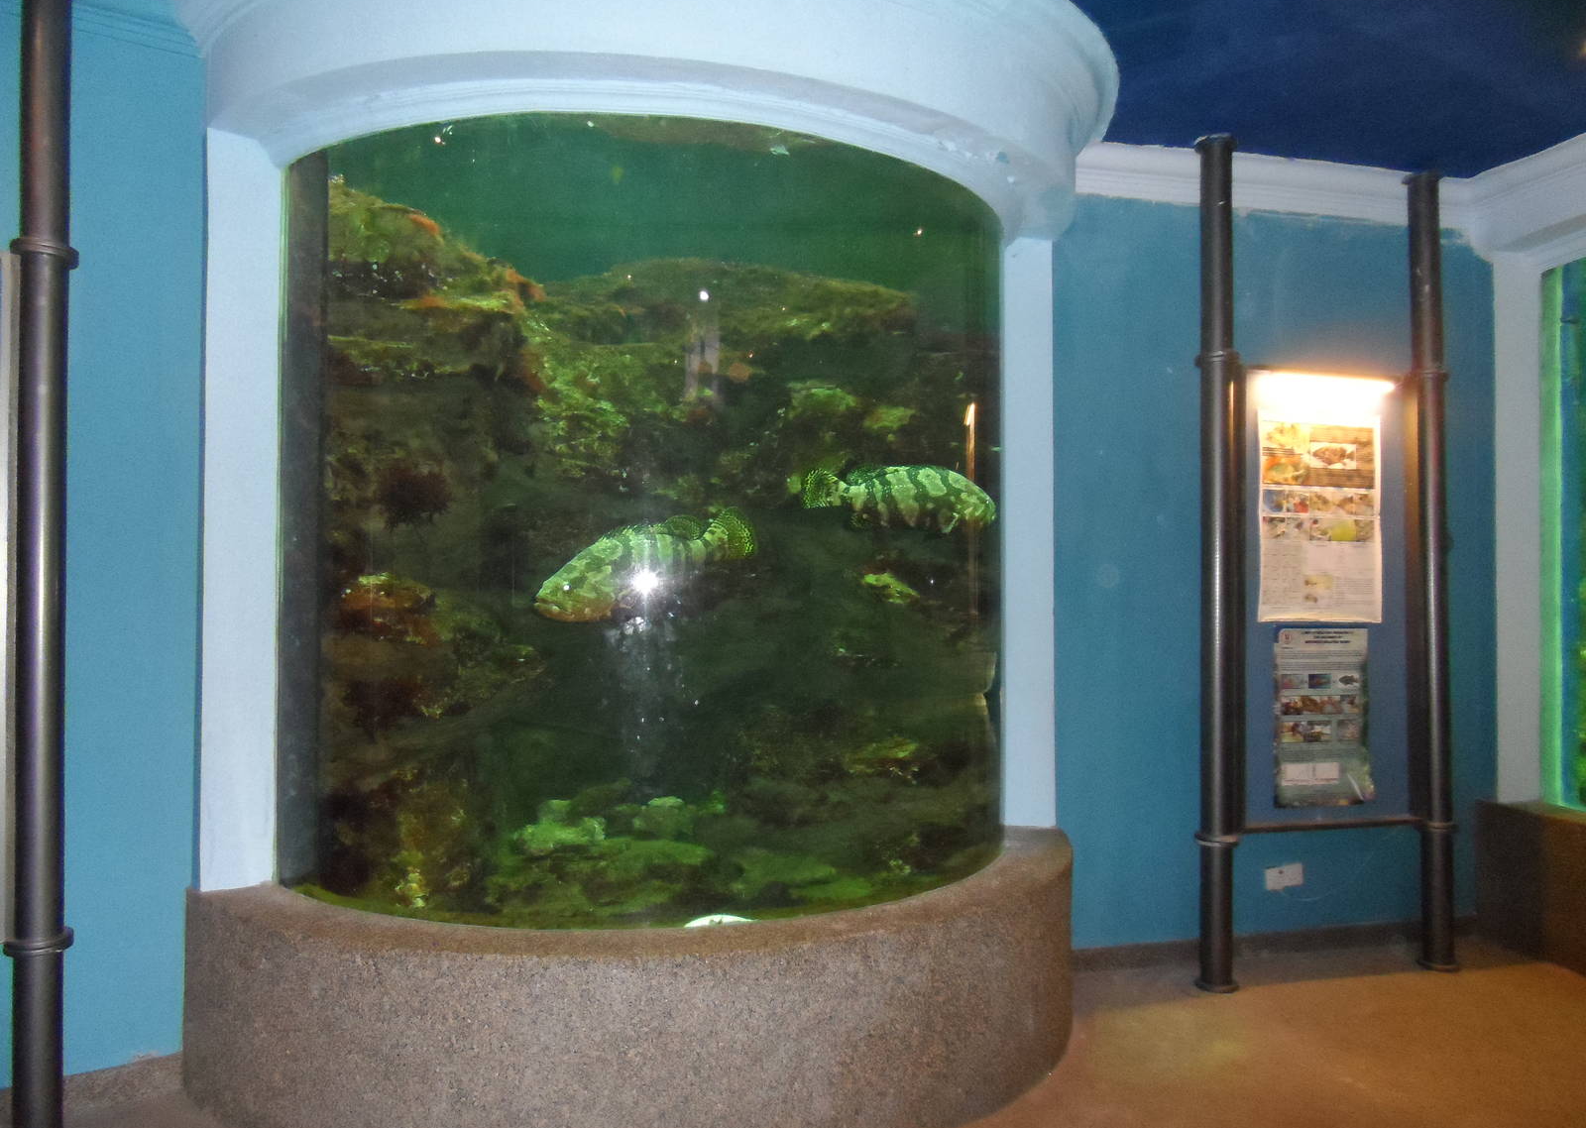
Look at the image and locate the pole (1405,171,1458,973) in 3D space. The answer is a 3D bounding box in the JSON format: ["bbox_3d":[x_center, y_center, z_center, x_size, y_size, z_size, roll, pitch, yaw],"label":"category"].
[{"bbox_3d":[2.515,0.024,4.329,0.148,3.096,0.148,0,-1,-12],"label":"pole"}]

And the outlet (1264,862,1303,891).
[{"bbox_3d":[1.984,1.264,4.438,0.168,0.092,0.025,0,-1,-12],"label":"outlet"}]

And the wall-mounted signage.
[{"bbox_3d":[2.050,0.594,4.250,0.415,0.690,0.020,0,-1,-12],"label":"wall-mounted signage"}]

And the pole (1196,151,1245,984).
[{"bbox_3d":[1.587,-0.011,4.118,0.148,3.158,0.148,0,-1,-12],"label":"pole"}]

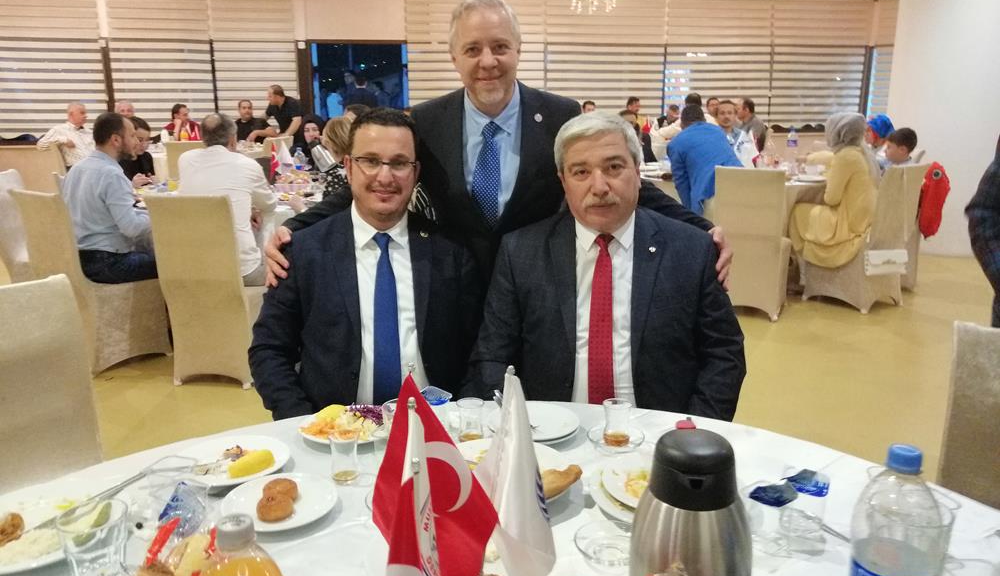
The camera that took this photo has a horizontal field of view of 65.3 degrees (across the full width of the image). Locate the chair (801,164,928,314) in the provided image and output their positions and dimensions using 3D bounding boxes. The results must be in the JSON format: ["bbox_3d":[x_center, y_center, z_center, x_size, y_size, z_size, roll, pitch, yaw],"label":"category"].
[{"bbox_3d":[2.600,-0.368,5.525,0.450,0.980,0.580,-9,15,-34],"label":"chair"}]

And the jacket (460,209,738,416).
[{"bbox_3d":[0.235,0.130,1.783,0.620,0.630,0.420,2,13,7],"label":"jacket"}]

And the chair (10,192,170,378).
[{"bbox_3d":[-2.230,-0.086,4.277,0.450,0.970,0.570,10,16,37],"label":"chair"}]

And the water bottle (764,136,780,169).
[{"bbox_3d":[2.308,-1.143,6.639,0.088,0.310,0.088,0,14,0],"label":"water bottle"}]

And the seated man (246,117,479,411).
[{"bbox_3d":[-0.249,0.314,1.660,0.560,1.340,0.760,-4,14,-15],"label":"seated man"}]

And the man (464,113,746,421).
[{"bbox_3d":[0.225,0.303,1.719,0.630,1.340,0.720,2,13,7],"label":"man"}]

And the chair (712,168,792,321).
[{"bbox_3d":[1.669,-0.317,5.102,0.440,0.940,0.550,8,16,30],"label":"chair"}]

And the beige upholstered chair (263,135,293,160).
[{"bbox_3d":[-2.533,-1.171,8.666,0.440,0.940,0.550,-12,18,-41],"label":"beige upholstered chair"}]

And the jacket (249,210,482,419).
[{"bbox_3d":[-0.300,0.128,1.792,0.540,0.620,0.400,-2,13,-9],"label":"jacket"}]

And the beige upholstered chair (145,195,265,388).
[{"bbox_3d":[-1.386,-0.025,3.921,0.440,0.940,0.550,2,14,9],"label":"beige upholstered chair"}]

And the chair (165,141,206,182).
[{"bbox_3d":[-3.202,-1.040,8.132,0.440,0.940,0.550,-2,14,-6],"label":"chair"}]

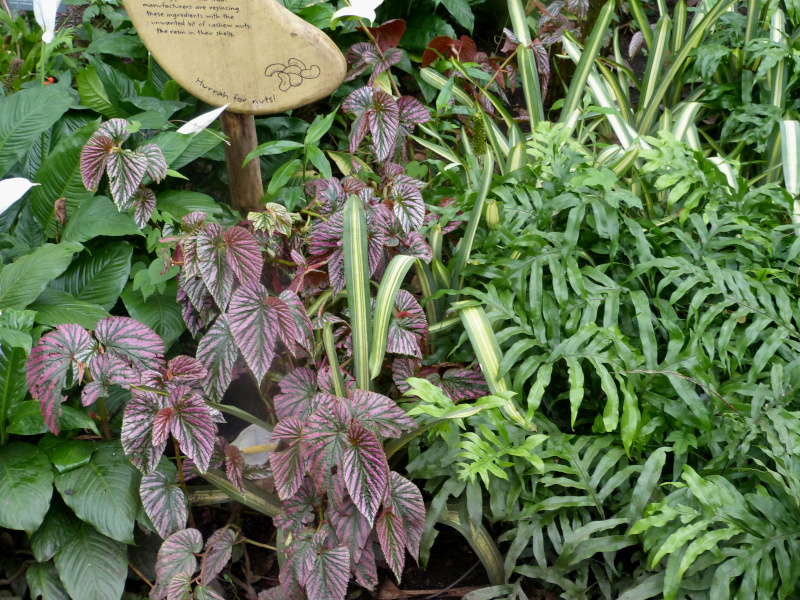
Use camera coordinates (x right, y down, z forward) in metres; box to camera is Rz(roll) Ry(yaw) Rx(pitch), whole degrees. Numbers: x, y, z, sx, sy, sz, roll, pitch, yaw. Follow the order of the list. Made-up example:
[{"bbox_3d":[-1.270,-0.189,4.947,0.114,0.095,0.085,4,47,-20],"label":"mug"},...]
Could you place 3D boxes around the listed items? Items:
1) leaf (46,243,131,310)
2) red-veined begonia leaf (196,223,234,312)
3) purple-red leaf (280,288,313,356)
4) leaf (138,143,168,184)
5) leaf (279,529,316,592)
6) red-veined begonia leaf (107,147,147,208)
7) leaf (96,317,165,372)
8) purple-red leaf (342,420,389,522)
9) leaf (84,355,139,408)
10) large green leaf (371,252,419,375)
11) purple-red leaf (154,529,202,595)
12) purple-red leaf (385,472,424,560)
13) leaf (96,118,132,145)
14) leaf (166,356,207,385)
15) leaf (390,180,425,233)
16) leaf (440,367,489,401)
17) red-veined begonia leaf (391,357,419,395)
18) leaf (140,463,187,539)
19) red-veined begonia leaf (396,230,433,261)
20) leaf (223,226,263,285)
[{"bbox_3d":[-0.627,-0.048,2.450,0.124,0.060,0.182,34,64,9],"label":"leaf"},{"bbox_3d":[-0.347,-0.063,2.270,0.074,0.173,0.040,-9,-10,7],"label":"red-veined begonia leaf"},{"bbox_3d":[-0.194,0.048,2.270,0.054,0.136,0.035,-23,-1,-19],"label":"purple-red leaf"},{"bbox_3d":[-0.558,-0.307,2.700,0.070,0.095,0.040,-12,-2,-16],"label":"leaf"},{"bbox_3d":[-0.171,0.451,2.050,0.072,0.121,0.035,11,-11,5],"label":"leaf"},{"bbox_3d":[-0.544,-0.241,2.400,0.082,0.124,0.030,6,-6,1],"label":"red-veined begonia leaf"},{"bbox_3d":[-0.483,0.084,2.134,0.137,0.045,0.088,28,62,9],"label":"leaf"},{"bbox_3d":[-0.059,0.289,2.000,0.070,0.177,0.040,-10,-6,-1],"label":"purple-red leaf"},{"bbox_3d":[-0.511,0.142,2.120,0.099,0.100,0.045,0,-17,0],"label":"leaf"},{"bbox_3d":[-0.010,0.030,2.200,0.081,0.228,0.070,9,-4,9],"label":"large green leaf"},{"bbox_3d":[-0.387,0.463,2.103,0.080,0.125,0.030,28,-6,13],"label":"purple-red leaf"},{"bbox_3d":[0.011,0.379,2.103,0.072,0.156,0.035,-11,2,-11],"label":"purple-red leaf"},{"bbox_3d":[-0.608,-0.357,2.550,0.071,0.030,0.078,-13,60,-8],"label":"leaf"},{"bbox_3d":[-0.414,0.137,2.330,0.078,0.045,0.062,0,65,-5],"label":"leaf"},{"bbox_3d":[0.015,-0.197,2.553,0.068,0.113,0.030,-15,-3,-12],"label":"leaf"},{"bbox_3d":[0.130,0.171,2.460,0.107,0.045,0.077,0,65,-5],"label":"leaf"},{"bbox_3d":[0.011,0.146,2.300,0.058,0.088,0.030,-13,-18,7],"label":"red-veined begonia leaf"},{"bbox_3d":[-0.411,0.357,2.100,0.079,0.134,0.030,-9,-9,2],"label":"leaf"},{"bbox_3d":[0.032,-0.118,2.650,0.082,0.045,0.079,0,68,-8],"label":"red-veined begonia leaf"},{"bbox_3d":[-0.295,-0.083,2.250,0.069,0.113,0.030,-18,-3,-10],"label":"leaf"}]

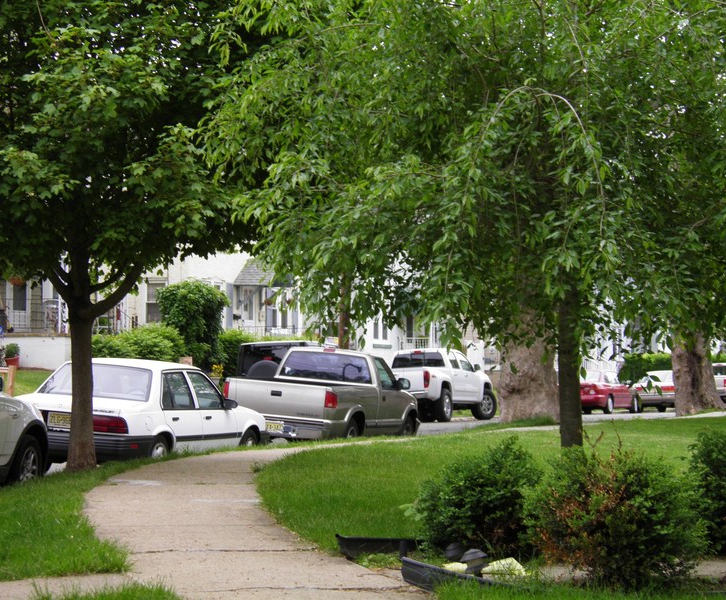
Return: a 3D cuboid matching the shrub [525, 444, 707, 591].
[{"bbox_3d":[1.476,1.266,11.300,1.040,0.850,0.980,1,-2,0],"label":"shrub"}]

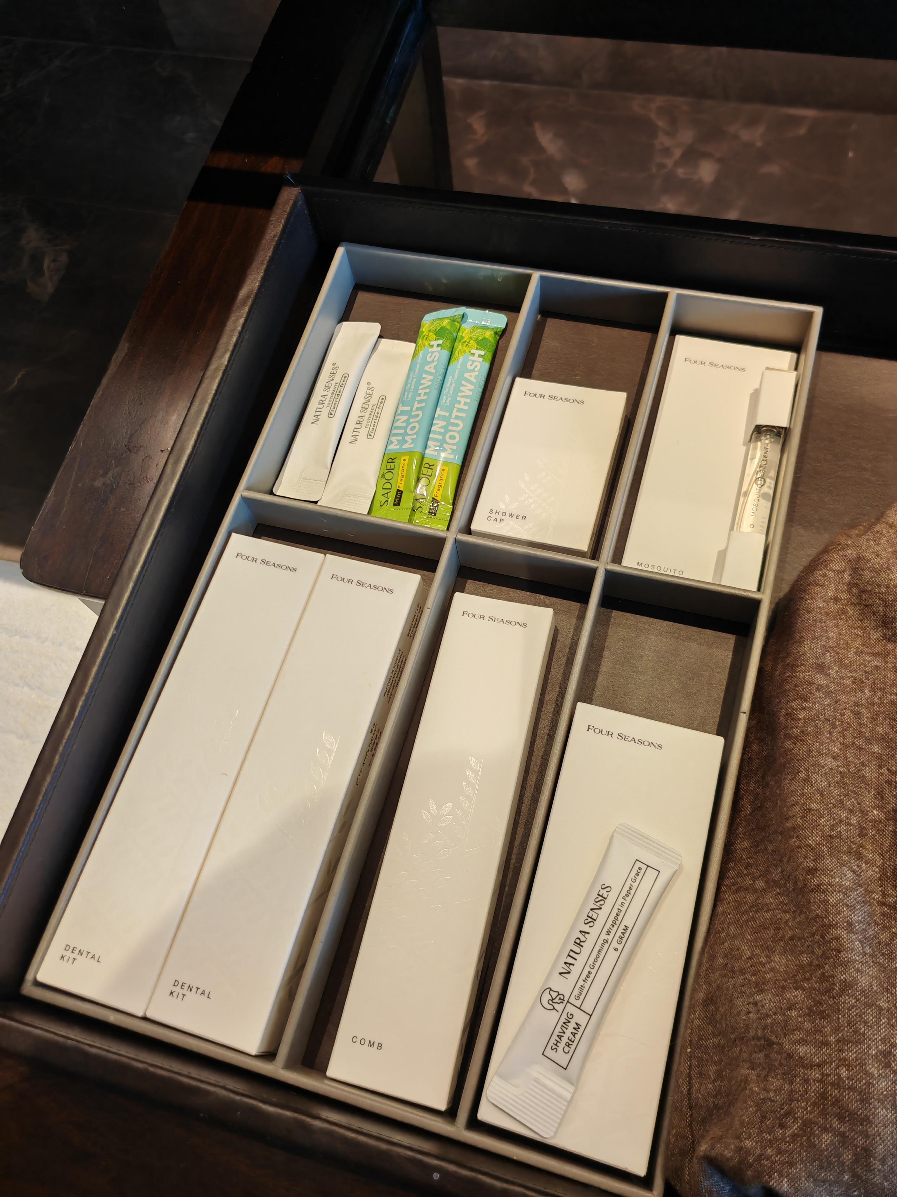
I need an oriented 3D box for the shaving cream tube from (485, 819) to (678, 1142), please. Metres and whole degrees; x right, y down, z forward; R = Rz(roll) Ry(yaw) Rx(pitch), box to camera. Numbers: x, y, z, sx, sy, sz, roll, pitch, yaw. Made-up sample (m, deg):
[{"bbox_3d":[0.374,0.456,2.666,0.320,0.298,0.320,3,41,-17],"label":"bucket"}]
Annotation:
[{"bbox_3d":[0.051,0.136,0.328,0.025,0.008,0.108,26,72,18],"label":"shaving cream tube"}]

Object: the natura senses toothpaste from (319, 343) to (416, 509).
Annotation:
[{"bbox_3d":[-0.040,-0.089,0.468,0.027,0.008,0.113,12,68,13],"label":"natura senses toothpaste"}]

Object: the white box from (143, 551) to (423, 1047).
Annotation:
[{"bbox_3d":[-0.063,0.080,0.386,0.047,0.025,0.203,13,69,14],"label":"white box"}]

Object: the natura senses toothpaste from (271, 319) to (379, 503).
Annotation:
[{"bbox_3d":[-0.063,-0.102,0.477,0.026,0.008,0.113,11,68,13],"label":"natura senses toothpaste"}]

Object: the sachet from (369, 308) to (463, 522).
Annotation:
[{"bbox_3d":[-0.016,-0.098,0.469,0.022,0.008,0.136,8,68,12],"label":"sachet"}]

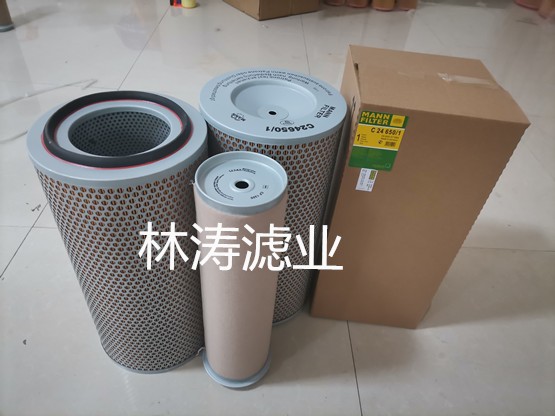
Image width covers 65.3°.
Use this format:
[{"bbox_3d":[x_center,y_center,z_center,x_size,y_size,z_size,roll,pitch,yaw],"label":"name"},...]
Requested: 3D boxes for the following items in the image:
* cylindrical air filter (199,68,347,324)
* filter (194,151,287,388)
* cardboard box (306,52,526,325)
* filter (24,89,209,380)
[{"bbox_3d":[-0.023,0.002,0.868,0.238,0.483,0.238,3,42,-3],"label":"cylindrical air filter"},{"bbox_3d":[-0.064,0.129,0.737,0.139,0.462,0.139,6,42,0],"label":"filter"},{"bbox_3d":[0.226,-0.015,0.882,0.240,0.526,0.235,6,42,0],"label":"cardboard box"},{"bbox_3d":[-0.237,0.063,0.767,0.238,0.495,0.238,6,42,0],"label":"filter"}]

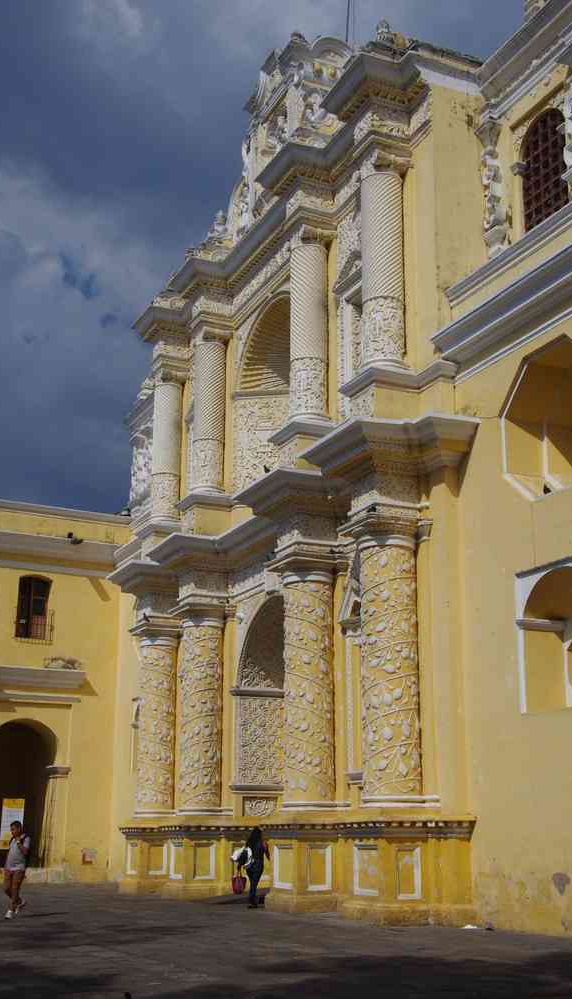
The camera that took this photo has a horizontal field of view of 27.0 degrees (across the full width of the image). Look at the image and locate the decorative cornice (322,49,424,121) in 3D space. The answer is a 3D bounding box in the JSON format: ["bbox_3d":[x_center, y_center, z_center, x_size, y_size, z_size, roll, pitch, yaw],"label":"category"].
[{"bbox_3d":[1.733,-8.501,25.508,1.136,0.862,2.383,8,-17,-24],"label":"decorative cornice"}]

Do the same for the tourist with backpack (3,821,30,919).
[{"bbox_3d":[-5.118,7.006,22.704,0.460,1.697,0.470,-8,-18,27],"label":"tourist with backpack"}]

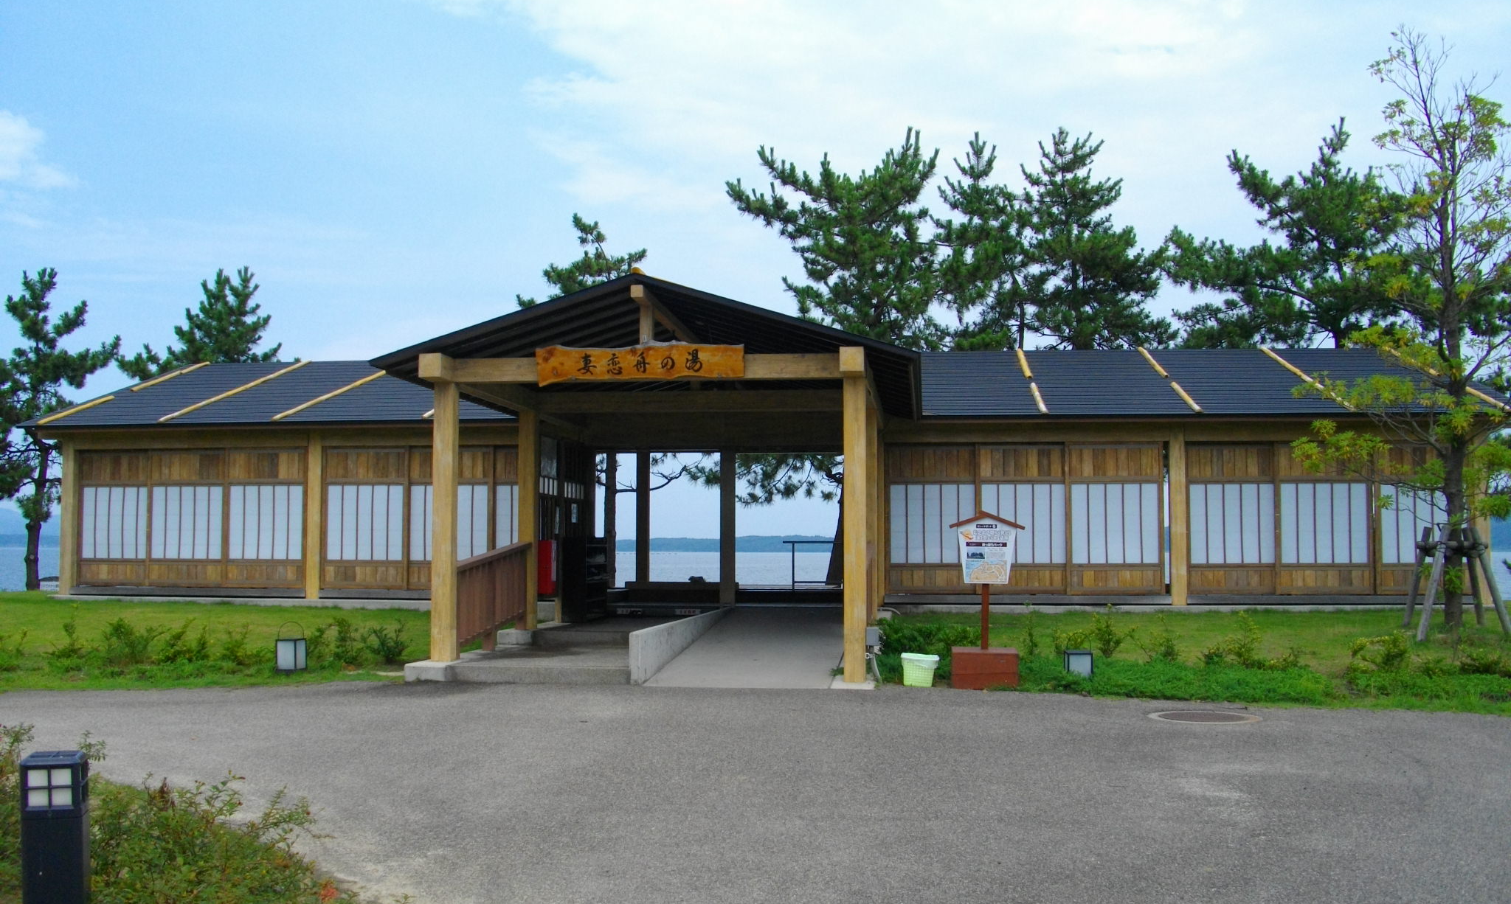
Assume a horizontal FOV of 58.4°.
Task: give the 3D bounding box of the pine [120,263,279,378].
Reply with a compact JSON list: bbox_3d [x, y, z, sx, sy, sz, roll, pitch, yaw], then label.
[{"bbox_3d":[-12.837,-0.526,31.112,3.900,7.590,3.800,-1,-4,7],"label":"pine"}]

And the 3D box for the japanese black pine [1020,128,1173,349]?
[{"bbox_3d":[7.482,-2.006,29.512,3.600,10.320,3.500,-1,-4,7],"label":"japanese black pine"}]

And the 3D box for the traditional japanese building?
[{"bbox_3d":[-0.464,0.415,19.977,20.950,4.670,13.050,-1,-4,7],"label":"traditional japanese building"}]

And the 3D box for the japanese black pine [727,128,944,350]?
[{"bbox_3d":[1.661,-2.046,29.815,5.100,10.440,4.800,-1,-4,7],"label":"japanese black pine"}]

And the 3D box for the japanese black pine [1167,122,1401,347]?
[{"bbox_3d":[11.306,-1.983,28.508,5.200,10.130,4.800,-1,-4,7],"label":"japanese black pine"}]

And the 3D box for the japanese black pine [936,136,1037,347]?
[{"bbox_3d":[5.060,-1.965,29.810,2.700,10.280,2.800,-1,-4,7],"label":"japanese black pine"}]

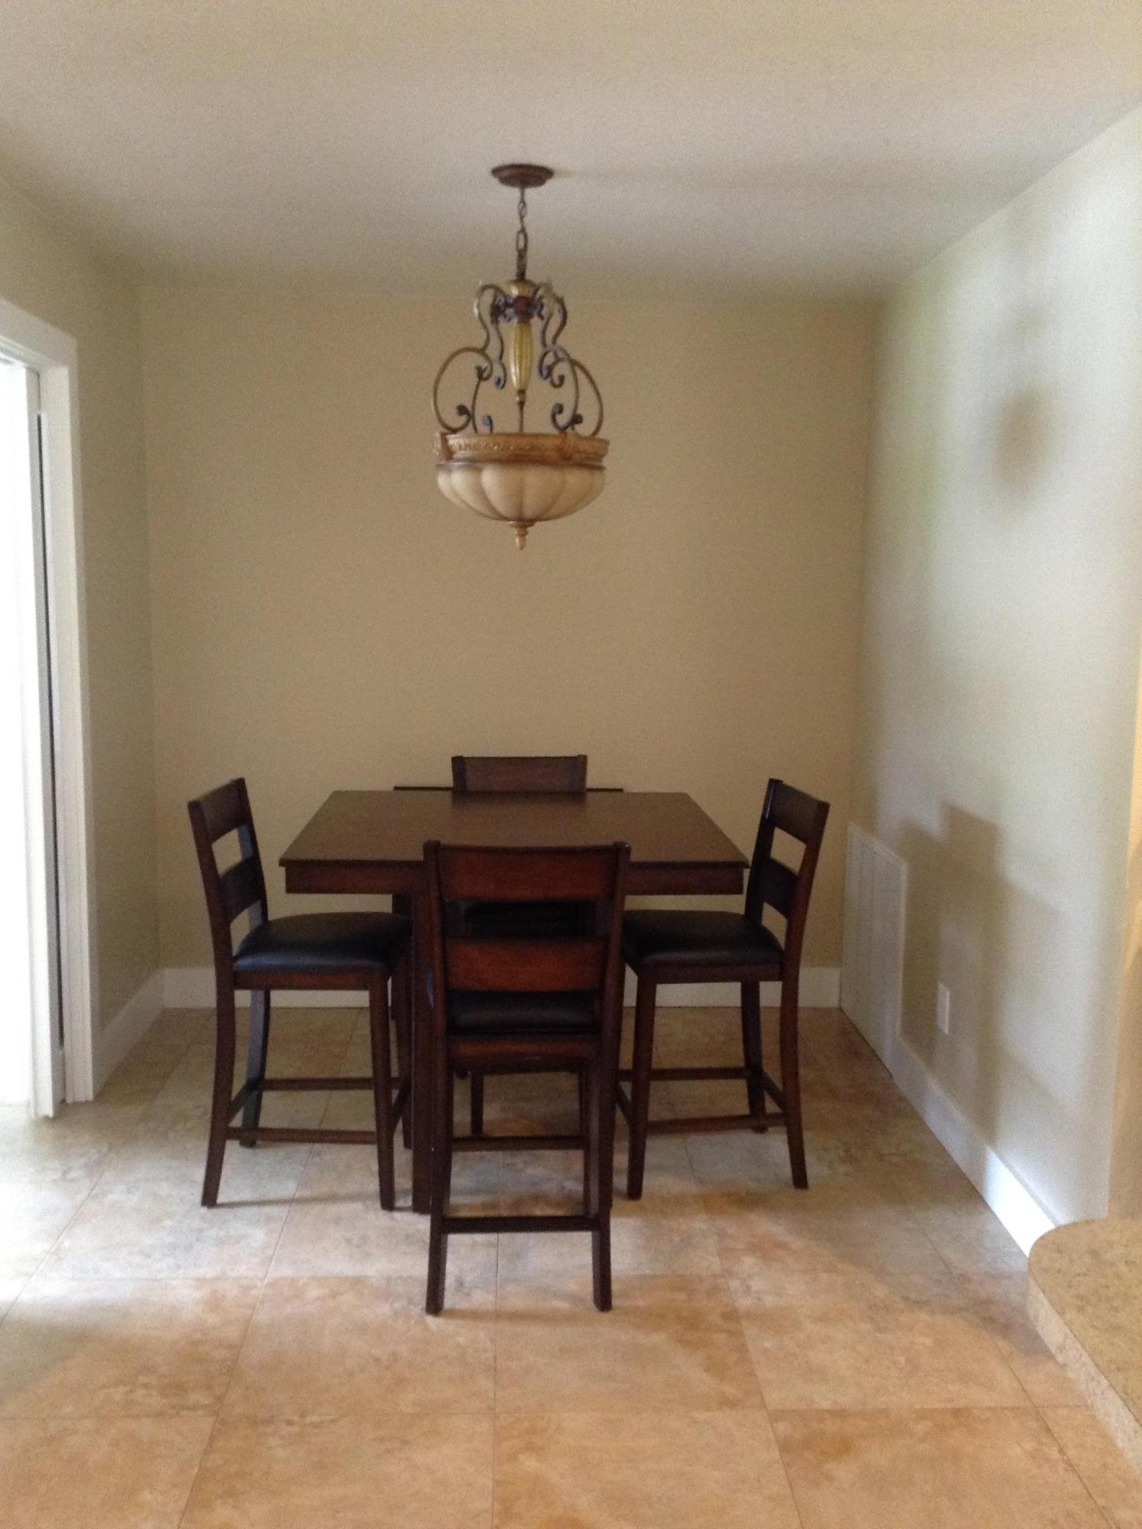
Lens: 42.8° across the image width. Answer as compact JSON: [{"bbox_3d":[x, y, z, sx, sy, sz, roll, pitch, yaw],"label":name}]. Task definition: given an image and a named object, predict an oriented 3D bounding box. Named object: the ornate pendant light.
[{"bbox_3d":[-0.113,-0.920,3.349,0.410,0.845,0.410,0,8,-3],"label":"ornate pendant light"}]

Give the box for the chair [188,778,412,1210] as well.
[{"bbox_3d":[-0.650,0.555,3.669,0.490,1.000,0.415,1,8,1],"label":"chair"}]

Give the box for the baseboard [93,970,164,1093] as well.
[{"bbox_3d":[-1.395,0.839,4.644,0.016,0.152,0.860,0,8,-3],"label":"baseboard"}]

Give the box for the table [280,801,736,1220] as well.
[{"bbox_3d":[-0.147,0.601,3.704,1.010,0.914,1.010,0,8,-3],"label":"table"}]

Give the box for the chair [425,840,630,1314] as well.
[{"bbox_3d":[-0.107,0.624,3.221,0.415,1.000,0.490,0,8,-3],"label":"chair"}]

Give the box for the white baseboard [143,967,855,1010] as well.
[{"bbox_3d":[-0.230,0.790,5.114,2.385,0.152,0.016,0,8,-3],"label":"white baseboard"}]

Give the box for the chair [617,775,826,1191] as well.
[{"bbox_3d":[0.354,0.553,3.783,0.490,1.000,0.415,0,8,-7],"label":"chair"}]

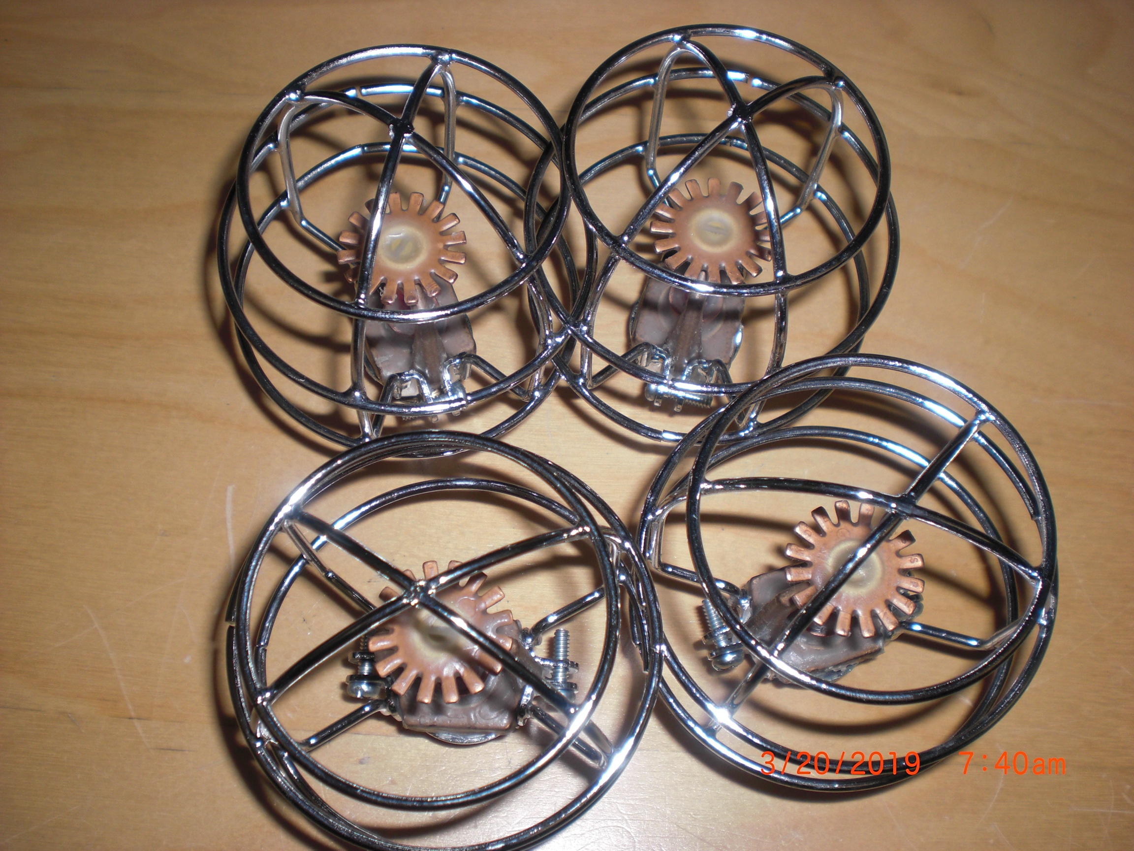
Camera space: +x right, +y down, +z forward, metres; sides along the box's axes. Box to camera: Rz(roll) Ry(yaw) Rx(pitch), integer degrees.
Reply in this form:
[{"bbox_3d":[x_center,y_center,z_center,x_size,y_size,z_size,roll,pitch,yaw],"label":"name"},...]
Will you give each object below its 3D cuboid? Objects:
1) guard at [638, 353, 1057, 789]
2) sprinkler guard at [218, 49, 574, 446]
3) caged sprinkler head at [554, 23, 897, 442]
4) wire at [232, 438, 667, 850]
[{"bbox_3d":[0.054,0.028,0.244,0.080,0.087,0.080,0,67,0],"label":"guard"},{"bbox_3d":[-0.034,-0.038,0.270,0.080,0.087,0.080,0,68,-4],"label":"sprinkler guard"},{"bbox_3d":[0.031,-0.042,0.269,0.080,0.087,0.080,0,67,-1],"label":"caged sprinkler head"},{"bbox_3d":[-0.025,0.040,0.243,0.085,0.070,0.085,0,68,0],"label":"wire"}]

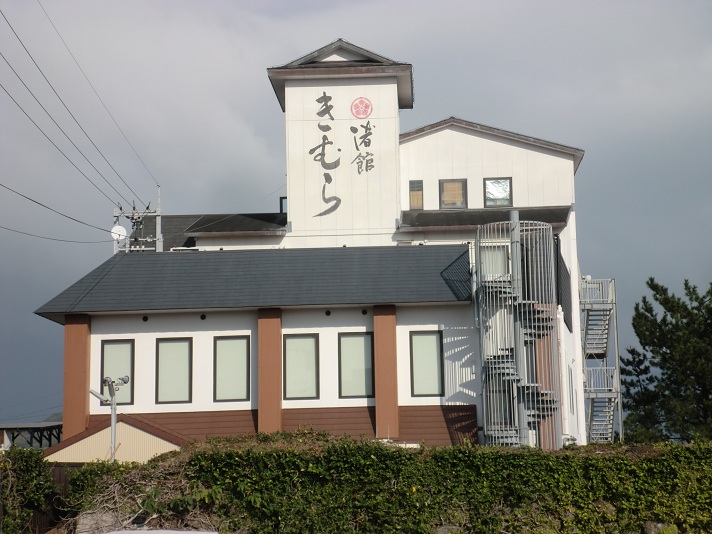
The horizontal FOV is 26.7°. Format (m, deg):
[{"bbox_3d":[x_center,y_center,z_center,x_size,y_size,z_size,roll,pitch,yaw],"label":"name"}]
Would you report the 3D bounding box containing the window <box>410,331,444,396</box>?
[{"bbox_3d":[2.481,3.375,52.434,1.185,2.339,0.140,-2,-10,2],"label":"window"}]

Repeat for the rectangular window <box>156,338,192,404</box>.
[{"bbox_3d":[-6.392,3.646,52.808,1.313,2.338,0.140,-2,-10,2],"label":"rectangular window"}]

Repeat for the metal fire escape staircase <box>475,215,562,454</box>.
[{"bbox_3d":[5.425,2.176,50.323,2.650,8.027,2.650,-2,-10,2],"label":"metal fire escape staircase"}]

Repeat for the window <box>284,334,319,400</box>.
[{"bbox_3d":[-1.909,3.497,52.621,1.265,2.338,0.140,-2,-10,2],"label":"window"}]

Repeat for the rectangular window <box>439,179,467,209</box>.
[{"bbox_3d":[3.116,-2.319,48.028,0.906,1.011,0.100,-2,-12,3],"label":"rectangular window"}]

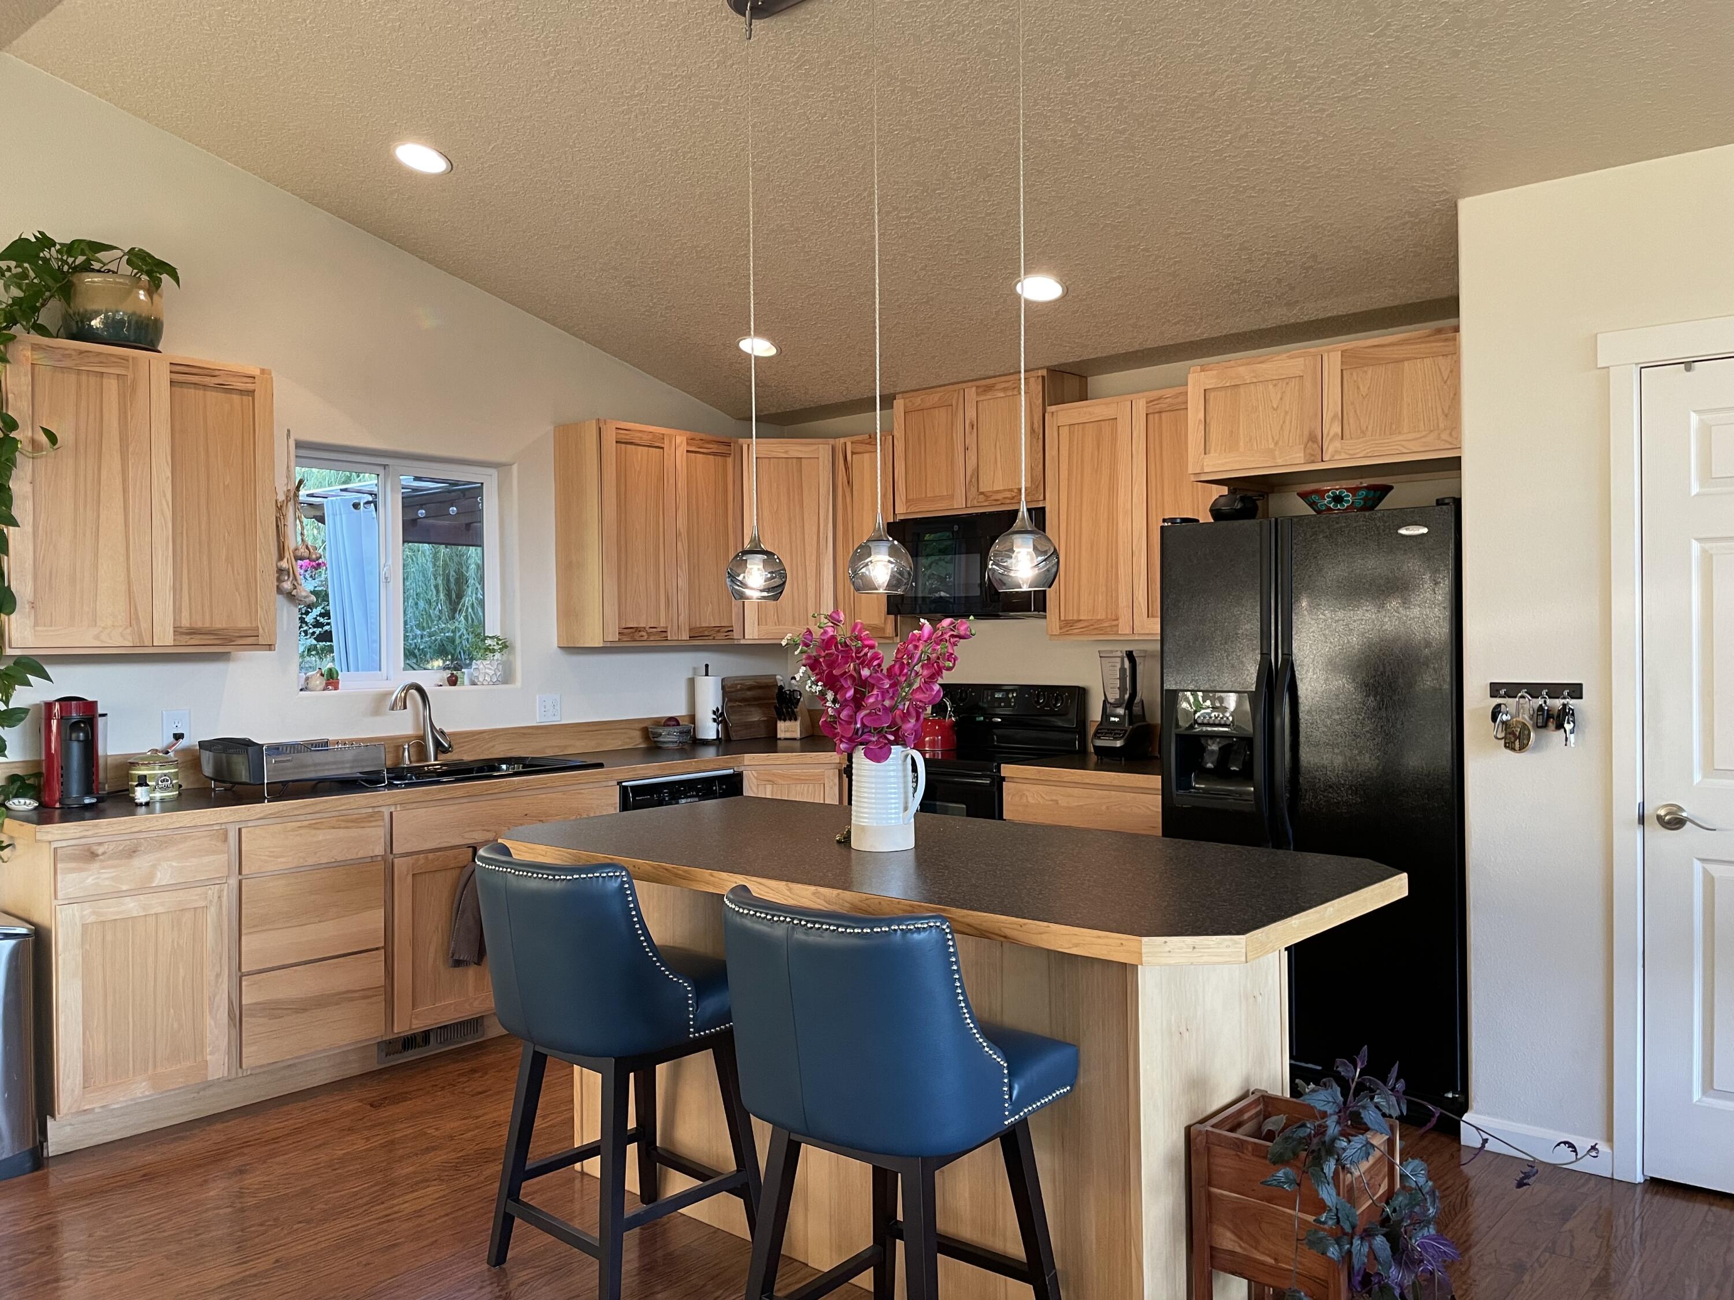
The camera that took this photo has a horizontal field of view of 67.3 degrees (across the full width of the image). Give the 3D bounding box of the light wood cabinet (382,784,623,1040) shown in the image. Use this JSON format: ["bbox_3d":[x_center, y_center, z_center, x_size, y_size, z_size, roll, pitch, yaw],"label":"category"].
[{"bbox_3d":[-1.451,0.863,4.702,0.610,0.780,0.915,0,1,41],"label":"light wood cabinet"}]

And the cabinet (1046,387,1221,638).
[{"bbox_3d":[1.077,-0.491,4.894,0.754,0.905,0.320,0,1,42],"label":"cabinet"}]

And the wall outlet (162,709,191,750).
[{"bbox_3d":[-2.283,0.264,4.308,0.012,0.128,0.088,0,1,42],"label":"wall outlet"}]

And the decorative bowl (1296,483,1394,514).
[{"bbox_3d":[1.511,-0.463,4.112,0.315,0.120,0.315,-1,1,0],"label":"decorative bowl"}]

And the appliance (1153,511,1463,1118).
[{"bbox_3d":[1.519,0.456,4.112,0.890,1.760,0.840,0,1,42],"label":"appliance"}]

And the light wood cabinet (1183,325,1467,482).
[{"bbox_3d":[1.600,-0.754,4.235,0.907,0.378,0.600,0,1,42],"label":"light wood cabinet"}]

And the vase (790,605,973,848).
[{"bbox_3d":[0.030,0.183,2.906,0.400,0.515,0.320,-1,1,0],"label":"vase"}]

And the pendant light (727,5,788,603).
[{"bbox_3d":[-0.274,-0.837,3.160,0.148,1.441,0.148,-1,1,0],"label":"pendant light"}]

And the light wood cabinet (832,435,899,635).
[{"bbox_3d":[0.093,-0.484,5.788,0.370,0.890,0.335,0,1,42],"label":"light wood cabinet"}]

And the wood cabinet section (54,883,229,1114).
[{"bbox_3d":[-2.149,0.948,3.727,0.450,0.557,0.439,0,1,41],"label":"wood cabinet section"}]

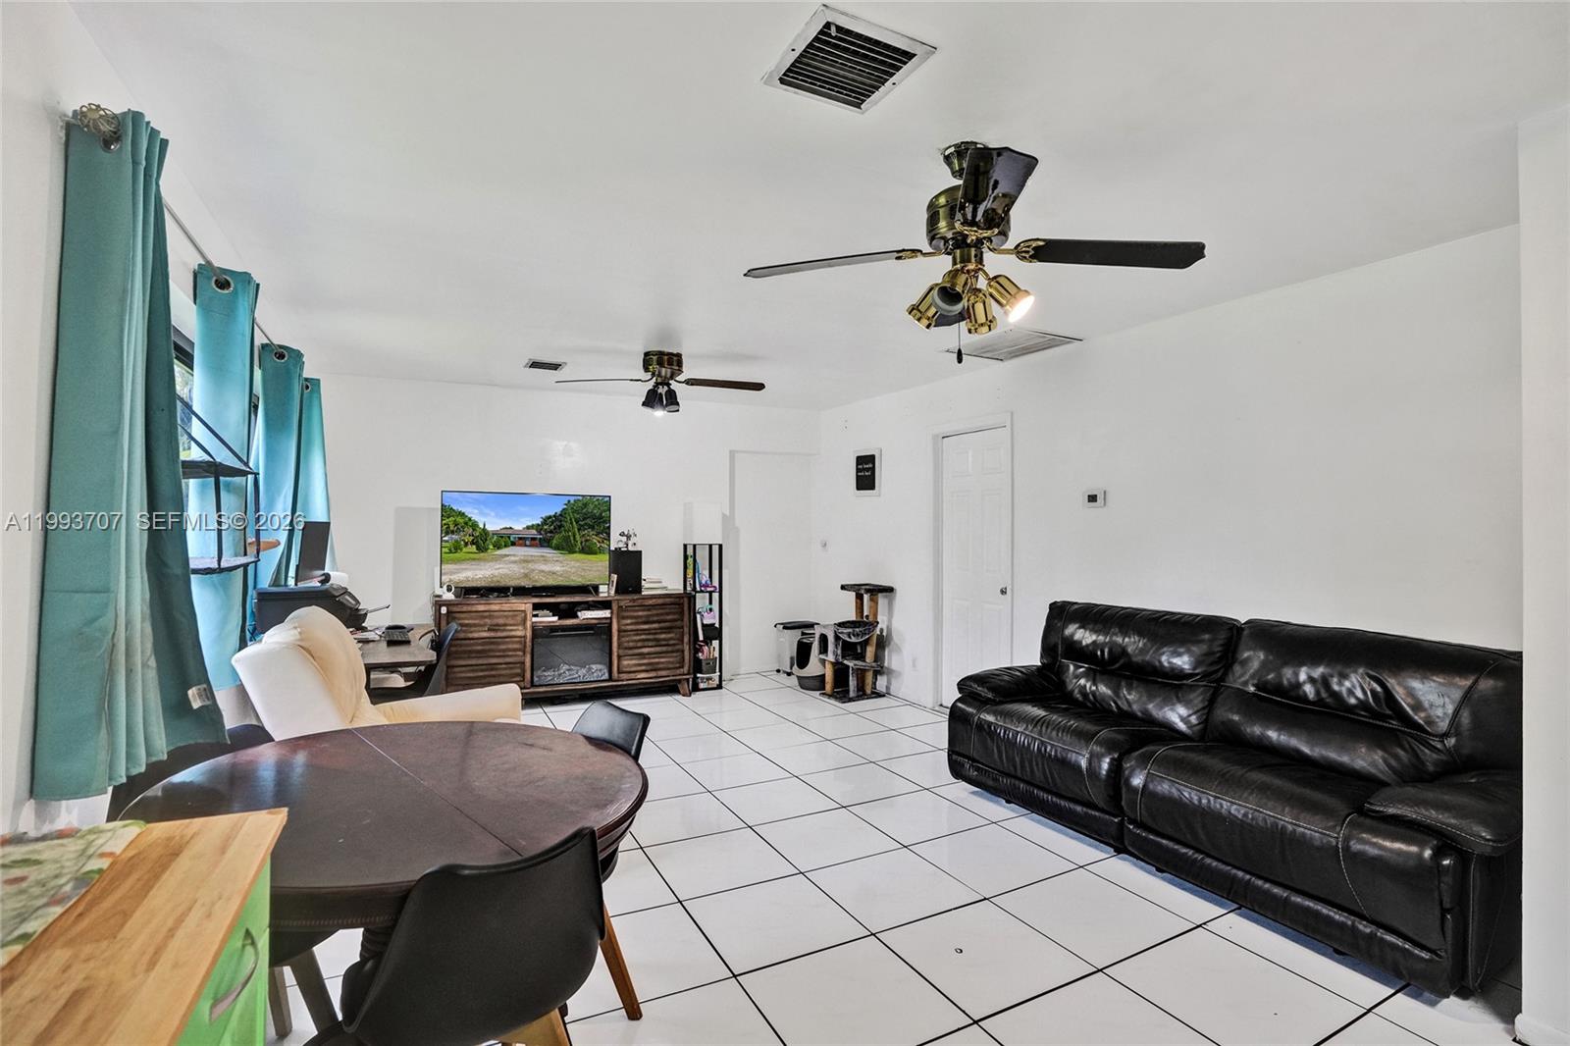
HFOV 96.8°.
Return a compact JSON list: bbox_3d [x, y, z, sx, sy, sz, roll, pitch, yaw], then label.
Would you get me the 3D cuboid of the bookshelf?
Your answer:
[{"bbox_3d":[-0.685,0.783,5.961,0.216,1.236,0.211,0,0,-28],"label":"bookshelf"}]

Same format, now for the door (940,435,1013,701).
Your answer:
[{"bbox_3d":[1.325,0.379,4.899,0.050,2.030,0.653,0,0,-28],"label":"door"}]

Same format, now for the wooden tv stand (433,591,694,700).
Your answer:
[{"bbox_3d":[-1.681,0.986,5.435,1.869,0.824,0.412,0,0,-28],"label":"wooden tv stand"}]

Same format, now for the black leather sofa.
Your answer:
[{"bbox_3d":[1.687,0.902,3.001,0.854,0.955,2.050,0,0,-28],"label":"black leather sofa"}]

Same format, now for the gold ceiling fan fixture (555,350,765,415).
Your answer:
[{"bbox_3d":[-0.776,-0.867,4.357,1.306,0.392,1.306,0,0,-8],"label":"gold ceiling fan fixture"}]

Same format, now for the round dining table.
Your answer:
[{"bbox_3d":[-0.894,0.987,1.646,1.095,0.764,1.095,0,0,0],"label":"round dining table"}]

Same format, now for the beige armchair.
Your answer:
[{"bbox_3d":[-1.562,0.860,2.817,0.985,1.035,0.814,0,0,-28],"label":"beige armchair"}]

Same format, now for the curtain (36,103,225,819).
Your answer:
[{"bbox_3d":[-1.367,-0.140,1.473,0.211,1.347,0.382,0,0,-28],"label":"curtain"}]

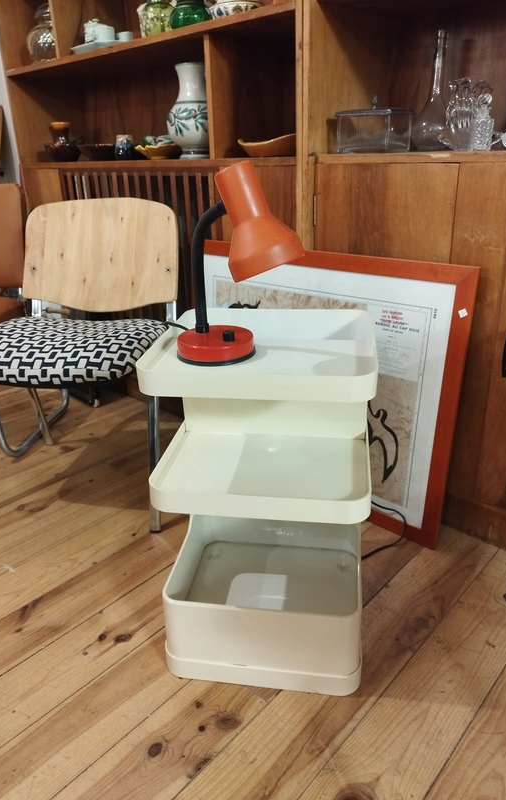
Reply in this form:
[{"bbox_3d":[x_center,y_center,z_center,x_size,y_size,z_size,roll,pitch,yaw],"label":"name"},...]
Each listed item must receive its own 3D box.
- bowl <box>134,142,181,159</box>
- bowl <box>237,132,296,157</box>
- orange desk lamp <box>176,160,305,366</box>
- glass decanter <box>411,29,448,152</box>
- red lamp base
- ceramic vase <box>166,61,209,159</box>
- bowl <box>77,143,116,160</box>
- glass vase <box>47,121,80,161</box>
[{"bbox_3d":[-0.307,-0.810,1.808,0.156,0.047,0.140,19,31,38],"label":"bowl"},{"bbox_3d":[0.053,-0.697,1.522,0.187,0.058,0.150,19,31,38],"label":"bowl"},{"bbox_3d":[-0.028,-0.237,0.992,0.262,0.338,0.158,11,27,26],"label":"orange desk lamp"},{"bbox_3d":[0.411,-0.697,1.260,0.088,0.246,0.088,19,31,38],"label":"glass decanter"},{"bbox_3d":[-0.071,-0.109,1.076,0.154,0.038,0.154,-1,24,1],"label":"red lamp base"},{"bbox_3d":[-0.179,-0.866,1.671,0.166,0.254,0.166,-1,24,1],"label":"ceramic vase"},{"bbox_3d":[-0.547,-0.896,2.004,0.173,0.056,0.173,-1,24,1],"label":"bowl"},{"bbox_3d":[-0.734,-0.996,2.140,0.128,0.133,0.128,19,31,38],"label":"glass vase"}]

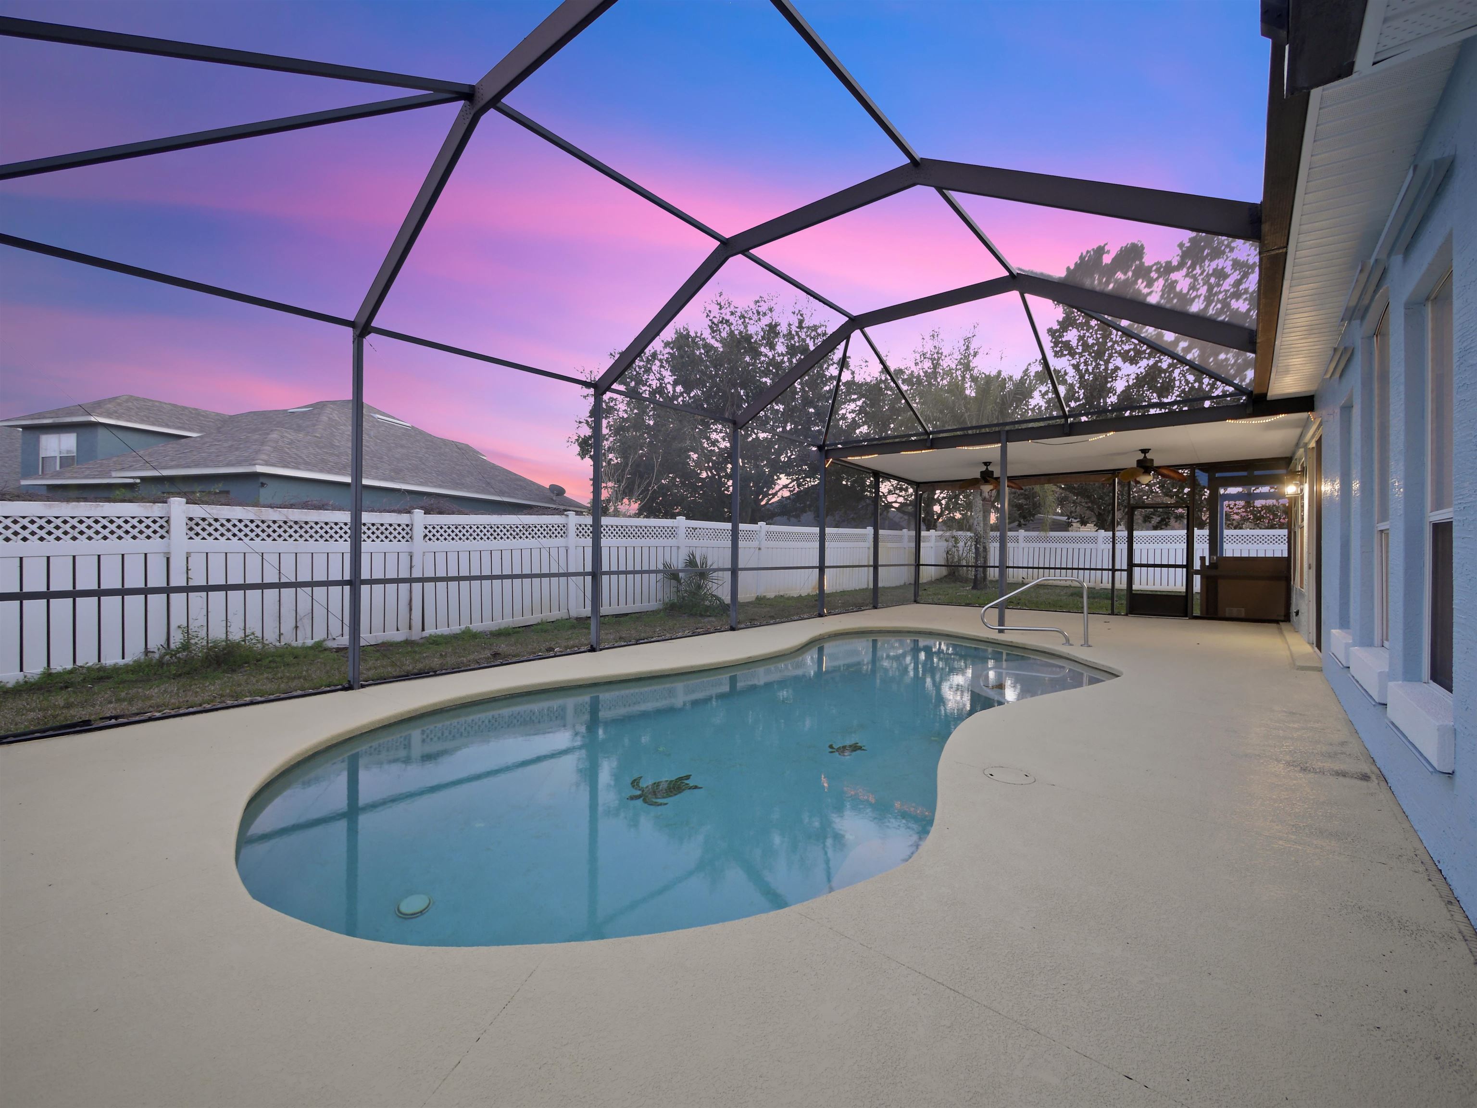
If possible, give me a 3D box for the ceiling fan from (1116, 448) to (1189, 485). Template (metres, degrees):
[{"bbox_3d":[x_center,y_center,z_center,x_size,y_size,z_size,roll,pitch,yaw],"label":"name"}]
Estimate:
[{"bbox_3d":[6.293,-1.353,9.228,1.170,0.540,1.170,0,0,41],"label":"ceiling fan"}]

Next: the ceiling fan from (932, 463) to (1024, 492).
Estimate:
[{"bbox_3d":[4.498,-1.383,10.781,1.170,0.540,1.170,0,0,41],"label":"ceiling fan"}]

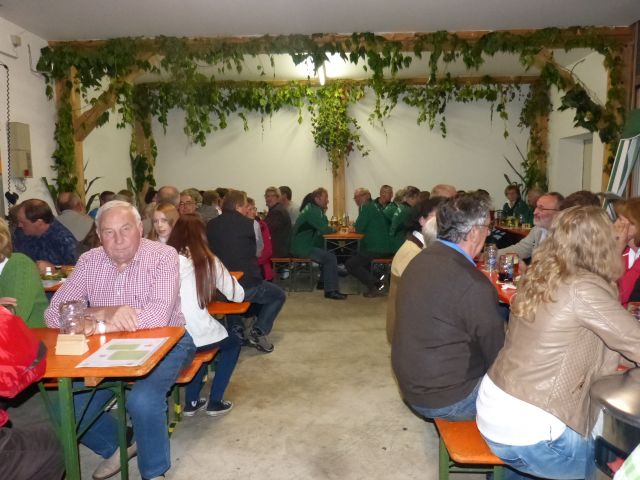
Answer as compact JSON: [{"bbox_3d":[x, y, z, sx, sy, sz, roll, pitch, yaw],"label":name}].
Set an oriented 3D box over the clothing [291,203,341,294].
[{"bbox_3d":[-0.050,0.106,5.750,0.660,1.060,0.520,-1,6,-3],"label":"clothing"}]

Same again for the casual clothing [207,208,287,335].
[{"bbox_3d":[-0.568,0.271,3.620,0.520,1.080,0.660,4,7,37],"label":"casual clothing"}]

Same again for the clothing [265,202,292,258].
[{"bbox_3d":[-0.519,-0.111,5.650,0.400,0.700,0.480,0,6,3],"label":"clothing"}]

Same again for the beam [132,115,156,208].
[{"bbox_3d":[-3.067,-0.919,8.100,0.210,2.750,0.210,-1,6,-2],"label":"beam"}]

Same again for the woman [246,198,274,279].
[{"bbox_3d":[-0.635,0.196,4.550,0.480,1.220,0.600,-4,7,-27],"label":"woman"}]

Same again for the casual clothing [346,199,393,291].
[{"bbox_3d":[0.643,0.043,6.000,0.620,1.150,0.520,4,8,30],"label":"casual clothing"}]

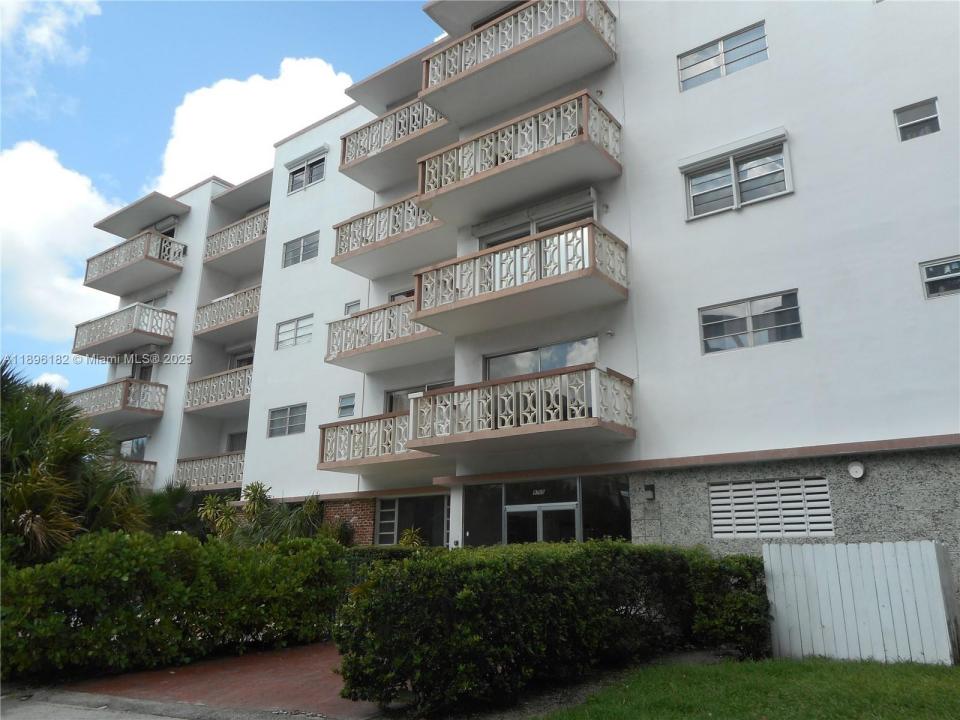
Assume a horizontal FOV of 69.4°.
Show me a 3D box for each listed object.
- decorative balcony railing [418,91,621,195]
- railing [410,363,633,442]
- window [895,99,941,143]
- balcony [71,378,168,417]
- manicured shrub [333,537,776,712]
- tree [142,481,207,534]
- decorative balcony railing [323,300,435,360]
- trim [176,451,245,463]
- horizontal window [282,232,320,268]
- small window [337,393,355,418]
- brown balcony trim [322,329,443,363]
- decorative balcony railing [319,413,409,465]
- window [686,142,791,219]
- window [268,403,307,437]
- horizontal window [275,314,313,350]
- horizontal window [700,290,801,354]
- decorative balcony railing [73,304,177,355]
[{"bbox_3d":[0.786,-4.455,15.812,4.522,1.004,1.563,-11,-20,35],"label":"decorative balcony railing"},{"bbox_3d":[0.789,1.111,14.538,4.528,1.071,1.677,-11,-20,34],"label":"railing"},{"bbox_3d":[7.645,-4.161,12.092,0.632,0.645,0.110,-11,-20,34],"label":"window"},{"bbox_3d":[-14.525,1.771,27.395,4.890,1.151,1.575,-11,-20,34],"label":"balcony"},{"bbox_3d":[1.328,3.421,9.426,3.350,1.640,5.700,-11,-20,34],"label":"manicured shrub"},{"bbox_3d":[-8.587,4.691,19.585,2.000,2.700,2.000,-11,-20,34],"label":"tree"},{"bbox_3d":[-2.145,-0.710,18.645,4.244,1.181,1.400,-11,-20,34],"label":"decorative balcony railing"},{"bbox_3d":[-9.505,3.402,24.306,3.800,0.130,0.180,-11,-20,34],"label":"trim"},{"bbox_3d":[-6.072,-3.730,23.684,1.822,0.925,0.140,-11,-20,34],"label":"horizontal window"},{"bbox_3d":[-3.994,1.355,20.704,0.658,0.639,0.110,-11,-20,34],"label":"small window"},{"bbox_3d":[-2.539,-0.345,18.139,4.322,0.187,0.150,-11,-20,34],"label":"brown balcony trim"},{"bbox_3d":[-2.167,2.156,18.272,4.330,1.140,1.550,-11,-20,34],"label":"decorative balcony railing"},{"bbox_3d":[5.058,-3.499,13.672,1.982,1.077,0.140,-11,-20,34],"label":"window"},{"bbox_3d":[-6.119,1.931,22.022,1.822,0.925,0.140,-11,-20,34],"label":"window"},{"bbox_3d":[-6.137,-0.912,22.965,1.772,0.922,0.110,-11,-20,34],"label":"horizontal window"},{"bbox_3d":[5.169,-0.700,13.300,1.868,0.973,0.130,-11,-20,34],"label":"horizontal window"},{"bbox_3d":[-14.666,-1.117,28.537,4.750,1.260,1.580,-11,-20,34],"label":"decorative balcony railing"}]

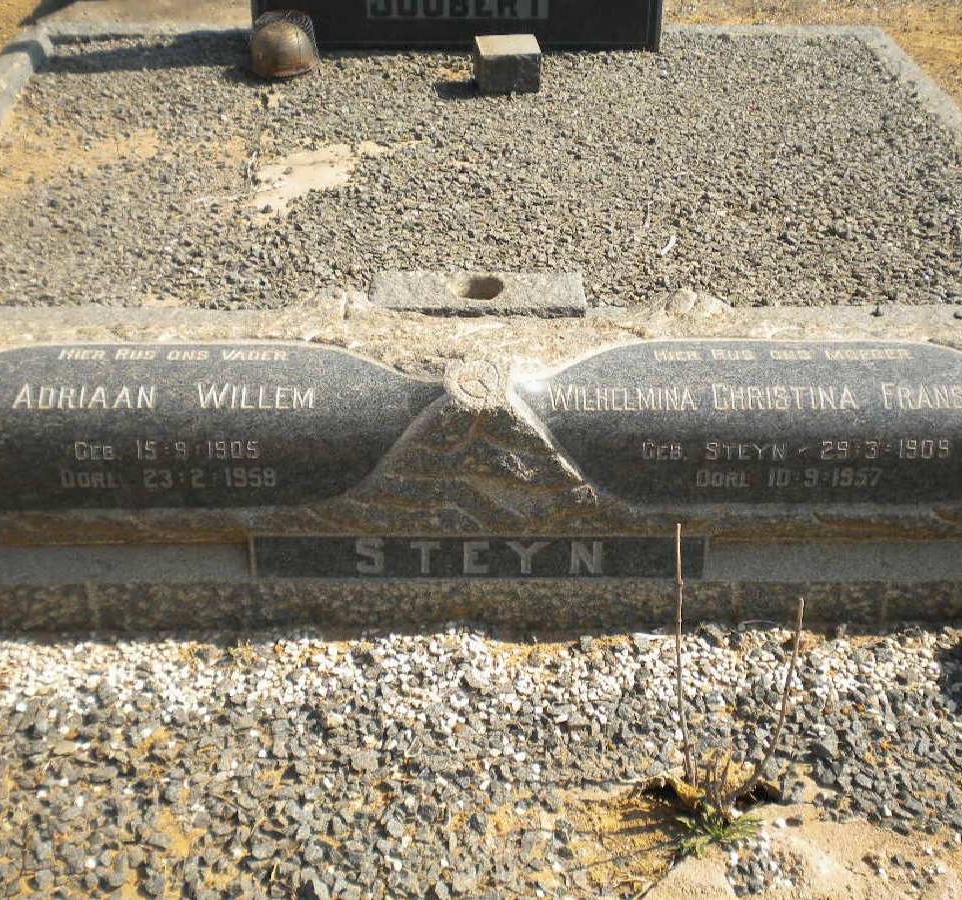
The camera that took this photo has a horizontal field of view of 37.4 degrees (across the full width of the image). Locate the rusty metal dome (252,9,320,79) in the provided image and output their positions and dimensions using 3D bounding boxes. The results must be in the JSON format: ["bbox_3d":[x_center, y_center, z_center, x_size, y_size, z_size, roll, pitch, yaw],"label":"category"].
[{"bbox_3d":[-0.595,-1.235,4.306,0.210,0.178,0.210,0,32,0],"label":"rusty metal dome"}]

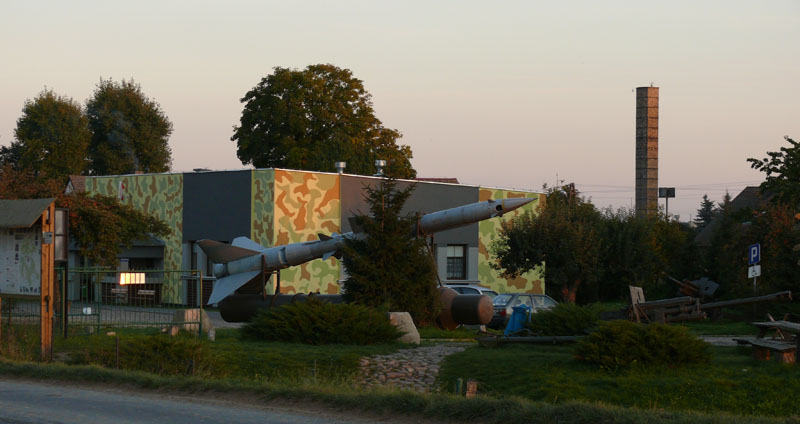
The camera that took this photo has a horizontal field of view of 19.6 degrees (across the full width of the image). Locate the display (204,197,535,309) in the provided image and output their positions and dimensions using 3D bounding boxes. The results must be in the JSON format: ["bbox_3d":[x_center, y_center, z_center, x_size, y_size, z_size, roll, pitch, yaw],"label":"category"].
[{"bbox_3d":[-0.828,0.699,63.718,10.800,1.900,1.880,-13,-9,32],"label":"display"}]

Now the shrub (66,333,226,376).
[{"bbox_3d":[-4.143,2.322,38.107,2.500,0.720,1.600,0,-1,0],"label":"shrub"}]

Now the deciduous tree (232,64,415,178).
[{"bbox_3d":[-4.356,-1.699,129.864,10.300,13.200,10.300,0,-1,0],"label":"deciduous tree"}]

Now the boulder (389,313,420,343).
[{"bbox_3d":[0.106,3.075,61.000,0.870,0.860,0.700,1,-2,0],"label":"boulder"}]

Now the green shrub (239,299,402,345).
[{"bbox_3d":[-1.723,2.360,50.094,3.627,0.971,2.500,1,-1,-2],"label":"green shrub"}]

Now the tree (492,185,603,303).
[{"bbox_3d":[5.616,1.579,88.000,4.188,5.252,4.200,0,-1,4],"label":"tree"}]

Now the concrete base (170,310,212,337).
[{"bbox_3d":[-5.140,2.696,57.007,1.000,0.700,0.800,0,-1,0],"label":"concrete base"}]

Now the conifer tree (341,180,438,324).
[{"bbox_3d":[-0.293,1.143,60.959,2.500,3.950,2.500,0,-1,0],"label":"conifer tree"}]

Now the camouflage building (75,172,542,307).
[{"bbox_3d":[-3.590,1.153,95.447,13.890,5.100,13.150,1,-2,-40],"label":"camouflage building"}]

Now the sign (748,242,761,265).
[{"bbox_3d":[14.419,1.688,94.000,0.600,0.750,0.050,0,-1,30],"label":"sign"}]

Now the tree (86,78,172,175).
[{"bbox_3d":[-16.386,-1.517,140.000,5.600,13.141,5.600,1,-1,-7],"label":"tree"}]

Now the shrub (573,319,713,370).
[{"bbox_3d":[4.106,2.237,39.134,2.283,0.800,1.900,0,-1,6],"label":"shrub"}]

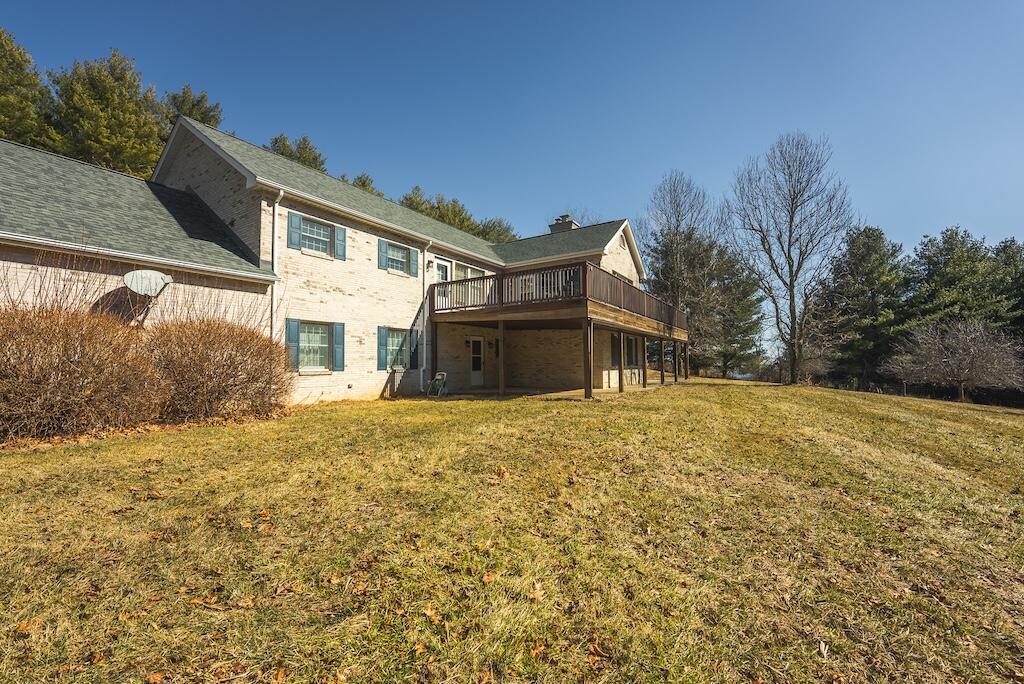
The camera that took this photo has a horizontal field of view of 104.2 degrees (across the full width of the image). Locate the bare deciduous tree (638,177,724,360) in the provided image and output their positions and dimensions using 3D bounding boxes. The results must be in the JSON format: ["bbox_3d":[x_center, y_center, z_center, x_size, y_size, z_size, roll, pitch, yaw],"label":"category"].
[{"bbox_3d":[11.152,-4.611,26.213,5.328,13.595,5.328,-1,-3,23],"label":"bare deciduous tree"}]

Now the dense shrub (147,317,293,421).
[{"bbox_3d":[-5.893,0.486,8.139,2.200,1.980,2.600,-2,-3,34],"label":"dense shrub"}]

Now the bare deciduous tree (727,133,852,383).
[{"bbox_3d":[13.738,-4.231,19.652,5.094,12.423,5.094,-2,-3,35],"label":"bare deciduous tree"}]

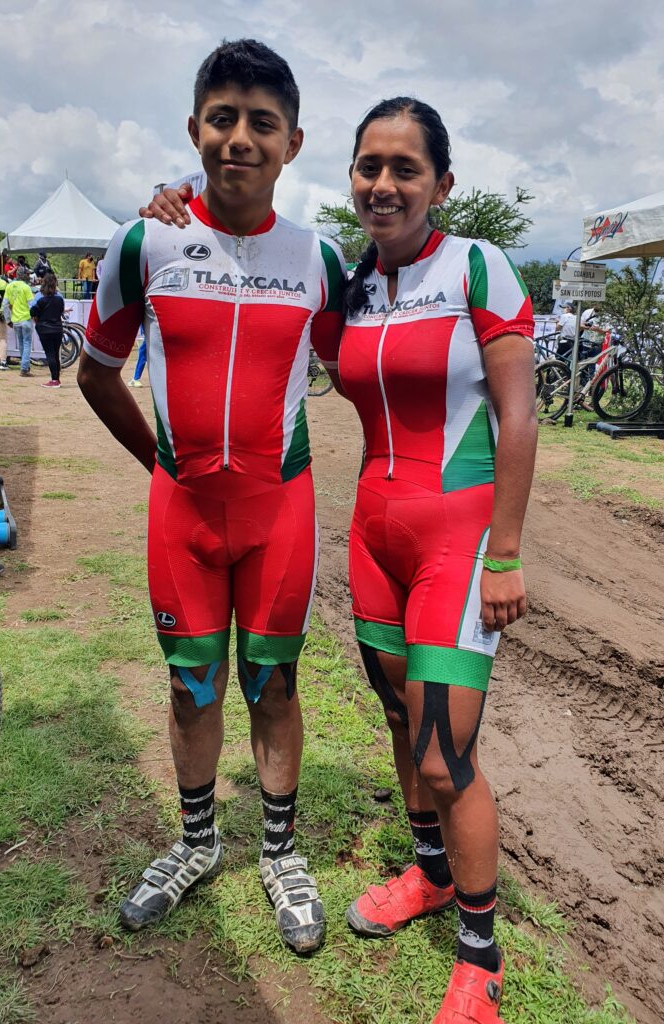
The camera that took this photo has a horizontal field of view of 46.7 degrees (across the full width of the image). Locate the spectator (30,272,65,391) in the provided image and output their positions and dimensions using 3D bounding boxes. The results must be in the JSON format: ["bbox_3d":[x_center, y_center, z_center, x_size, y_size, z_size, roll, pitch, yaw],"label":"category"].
[{"bbox_3d":[-4.035,-2.595,10.993,0.400,1.620,0.470,12,18,34],"label":"spectator"}]

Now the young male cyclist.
[{"bbox_3d":[-0.211,0.033,1.495,0.570,1.710,0.380,0,15,-7],"label":"young male cyclist"}]

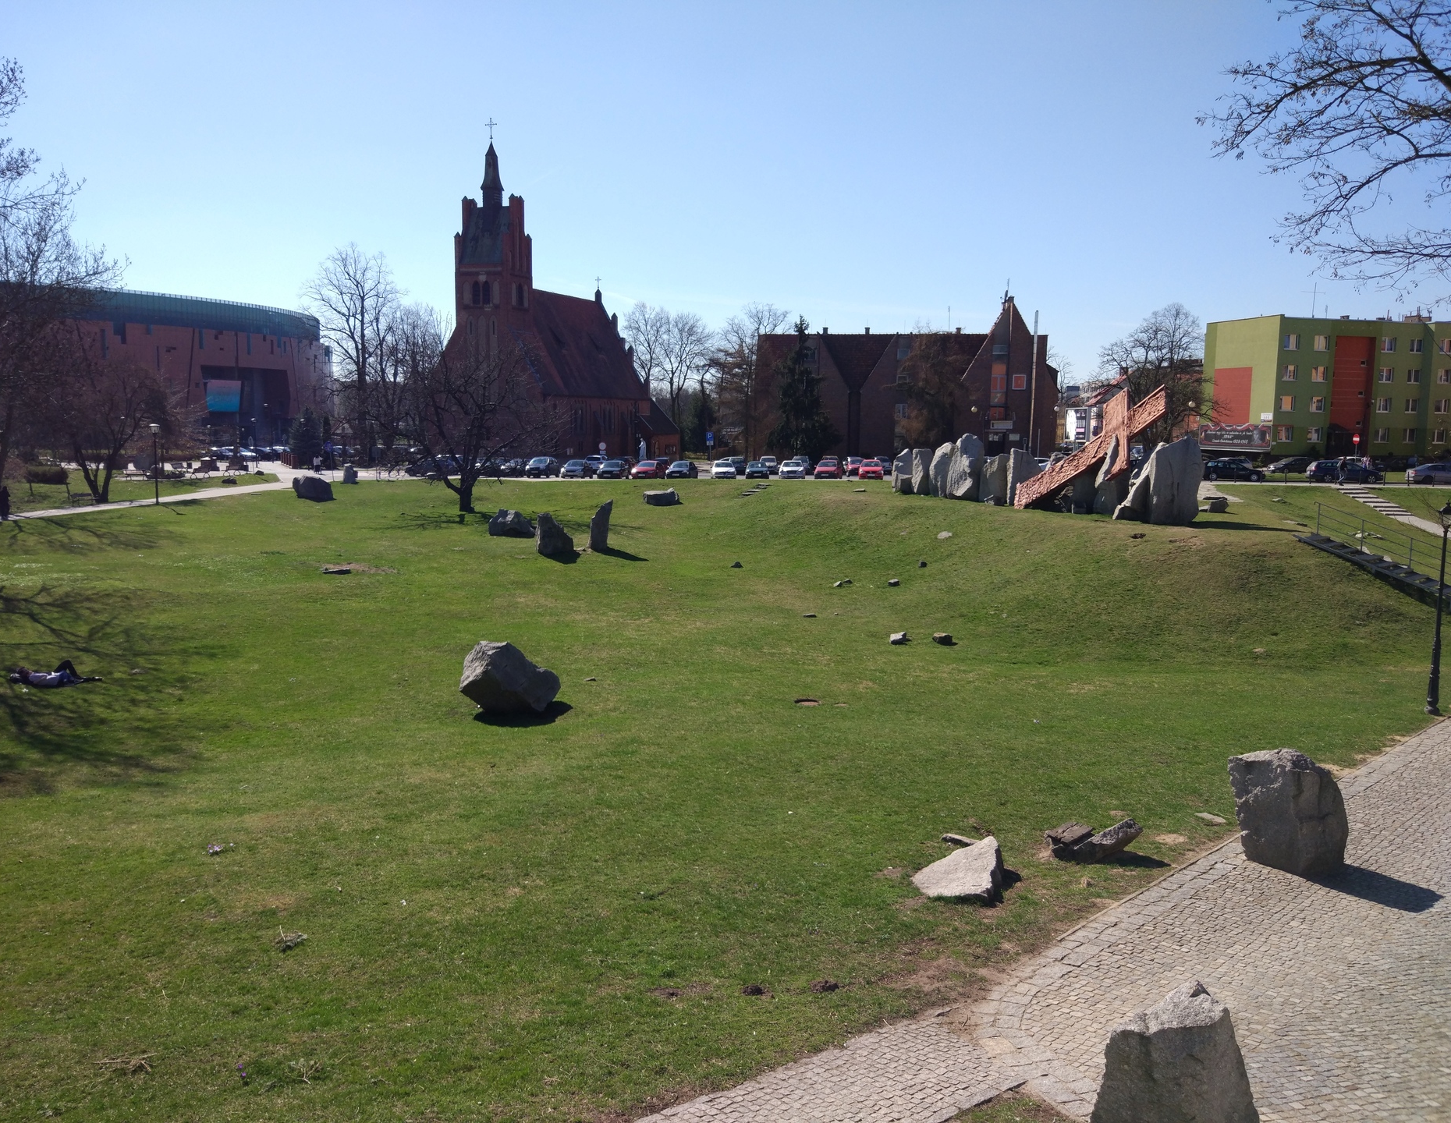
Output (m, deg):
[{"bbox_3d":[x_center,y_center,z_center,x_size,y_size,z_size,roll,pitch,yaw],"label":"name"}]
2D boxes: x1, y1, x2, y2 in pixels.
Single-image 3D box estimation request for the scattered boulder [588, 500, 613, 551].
[{"bbox_3d":[-4.661,-1.369,45.355,0.920,1.850,0.750,0,7,-6],"label":"scattered boulder"}]

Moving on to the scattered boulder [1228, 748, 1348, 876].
[{"bbox_3d":[6.966,3.007,14.918,1.180,1.470,0.880,-4,9,-36],"label":"scattered boulder"}]

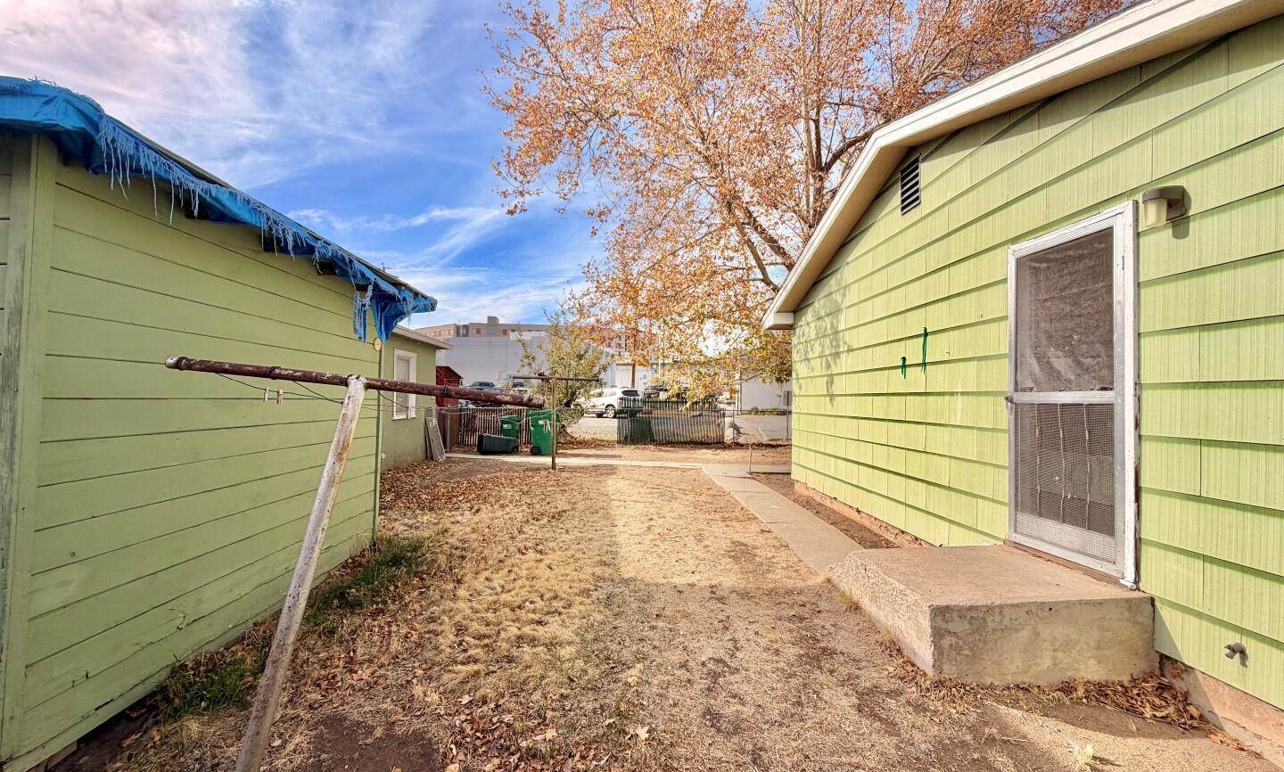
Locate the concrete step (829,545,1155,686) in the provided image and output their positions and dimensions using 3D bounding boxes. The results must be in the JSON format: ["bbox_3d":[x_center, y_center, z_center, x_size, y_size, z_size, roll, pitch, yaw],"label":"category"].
[{"bbox_3d":[1.927,1.261,3.073,1.170,0.380,1.120,0,-1,-5],"label":"concrete step"}]

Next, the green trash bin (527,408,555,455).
[{"bbox_3d":[-2.390,1.120,12.750,0.790,1.100,0.660,0,-1,-6],"label":"green trash bin"}]

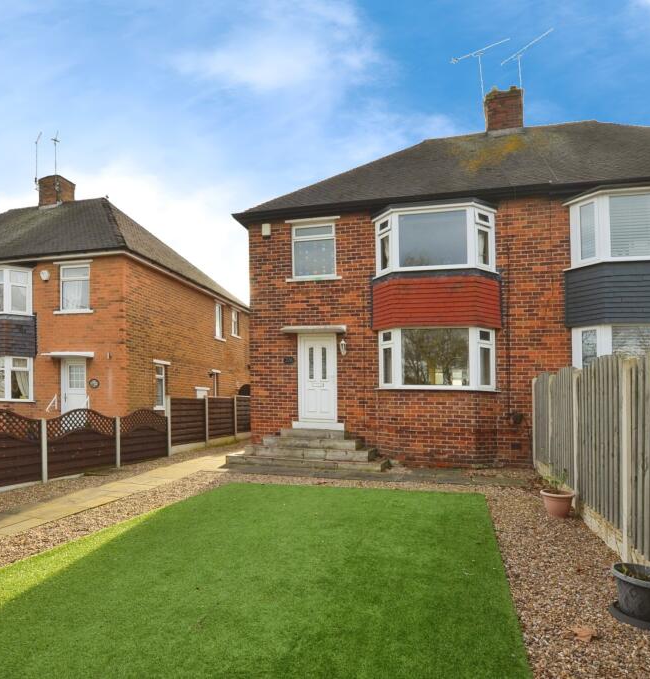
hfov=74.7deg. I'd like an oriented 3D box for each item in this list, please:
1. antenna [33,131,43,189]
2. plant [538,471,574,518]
[{"bbox_3d":[-10.642,-6.628,15.757,0.320,1.924,1.030,6,-7,-44],"label":"antenna"},{"bbox_3d":[3.002,1.982,5.500,0.450,0.560,0.450,-1,-5,16],"label":"plant"}]

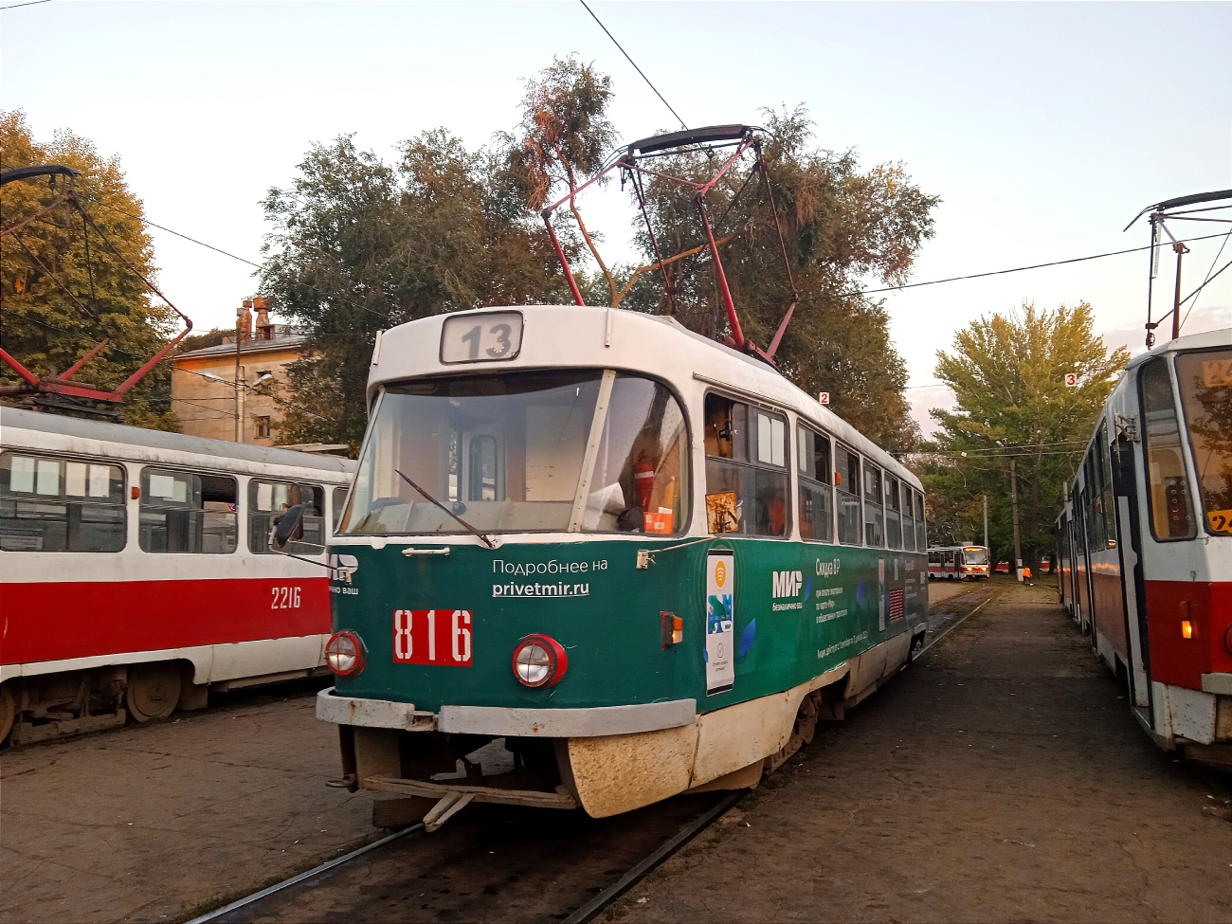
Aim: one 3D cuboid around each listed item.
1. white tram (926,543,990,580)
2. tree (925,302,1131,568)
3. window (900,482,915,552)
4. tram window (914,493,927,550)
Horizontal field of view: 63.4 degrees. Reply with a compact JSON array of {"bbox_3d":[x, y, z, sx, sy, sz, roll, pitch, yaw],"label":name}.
[{"bbox_3d":[33.500,10.017,98.500,2.500,3.250,15.200,0,-6,5],"label":"white tram"},{"bbox_3d":[40.557,-2.177,98.000,20.000,26.800,19.000,0,-6,0],"label":"tree"},{"bbox_3d":[3.933,0.761,13.389,0.070,0.880,1.280,-2,-6,23],"label":"window"},{"bbox_3d":[4.521,0.912,14.771,0.070,0.880,1.280,-2,-6,23],"label":"tram window"}]

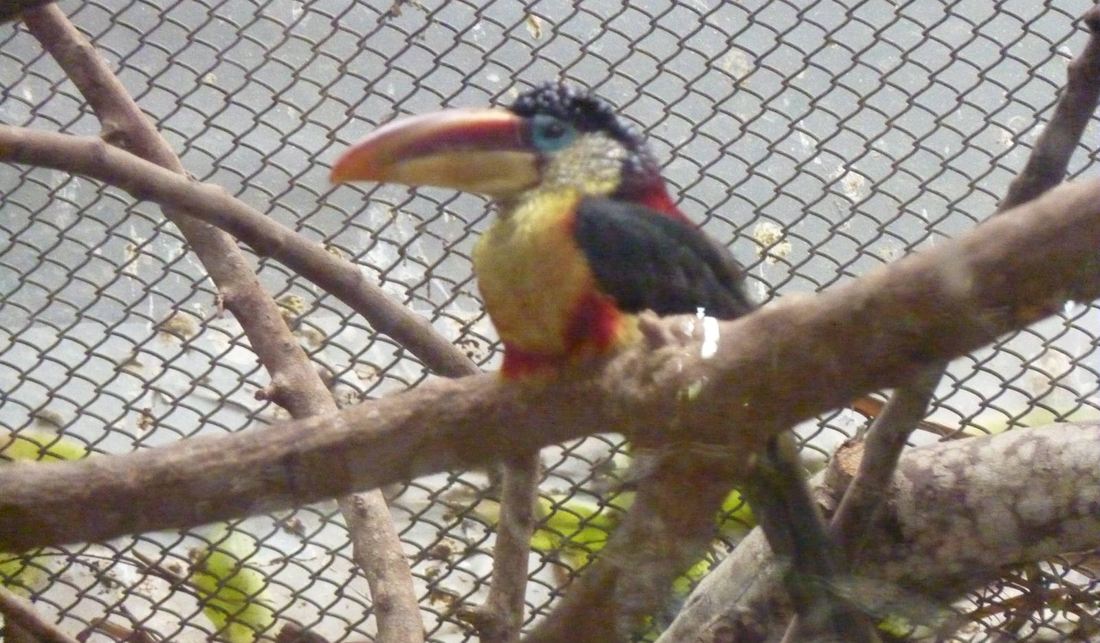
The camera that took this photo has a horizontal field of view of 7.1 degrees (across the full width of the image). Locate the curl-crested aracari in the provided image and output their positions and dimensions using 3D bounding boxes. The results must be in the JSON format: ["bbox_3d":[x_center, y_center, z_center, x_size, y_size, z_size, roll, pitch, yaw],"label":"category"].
[{"bbox_3d":[0.007,-0.002,4.120,0.258,0.225,0.092,-2,3,-34],"label":"curl-crested aracari"}]

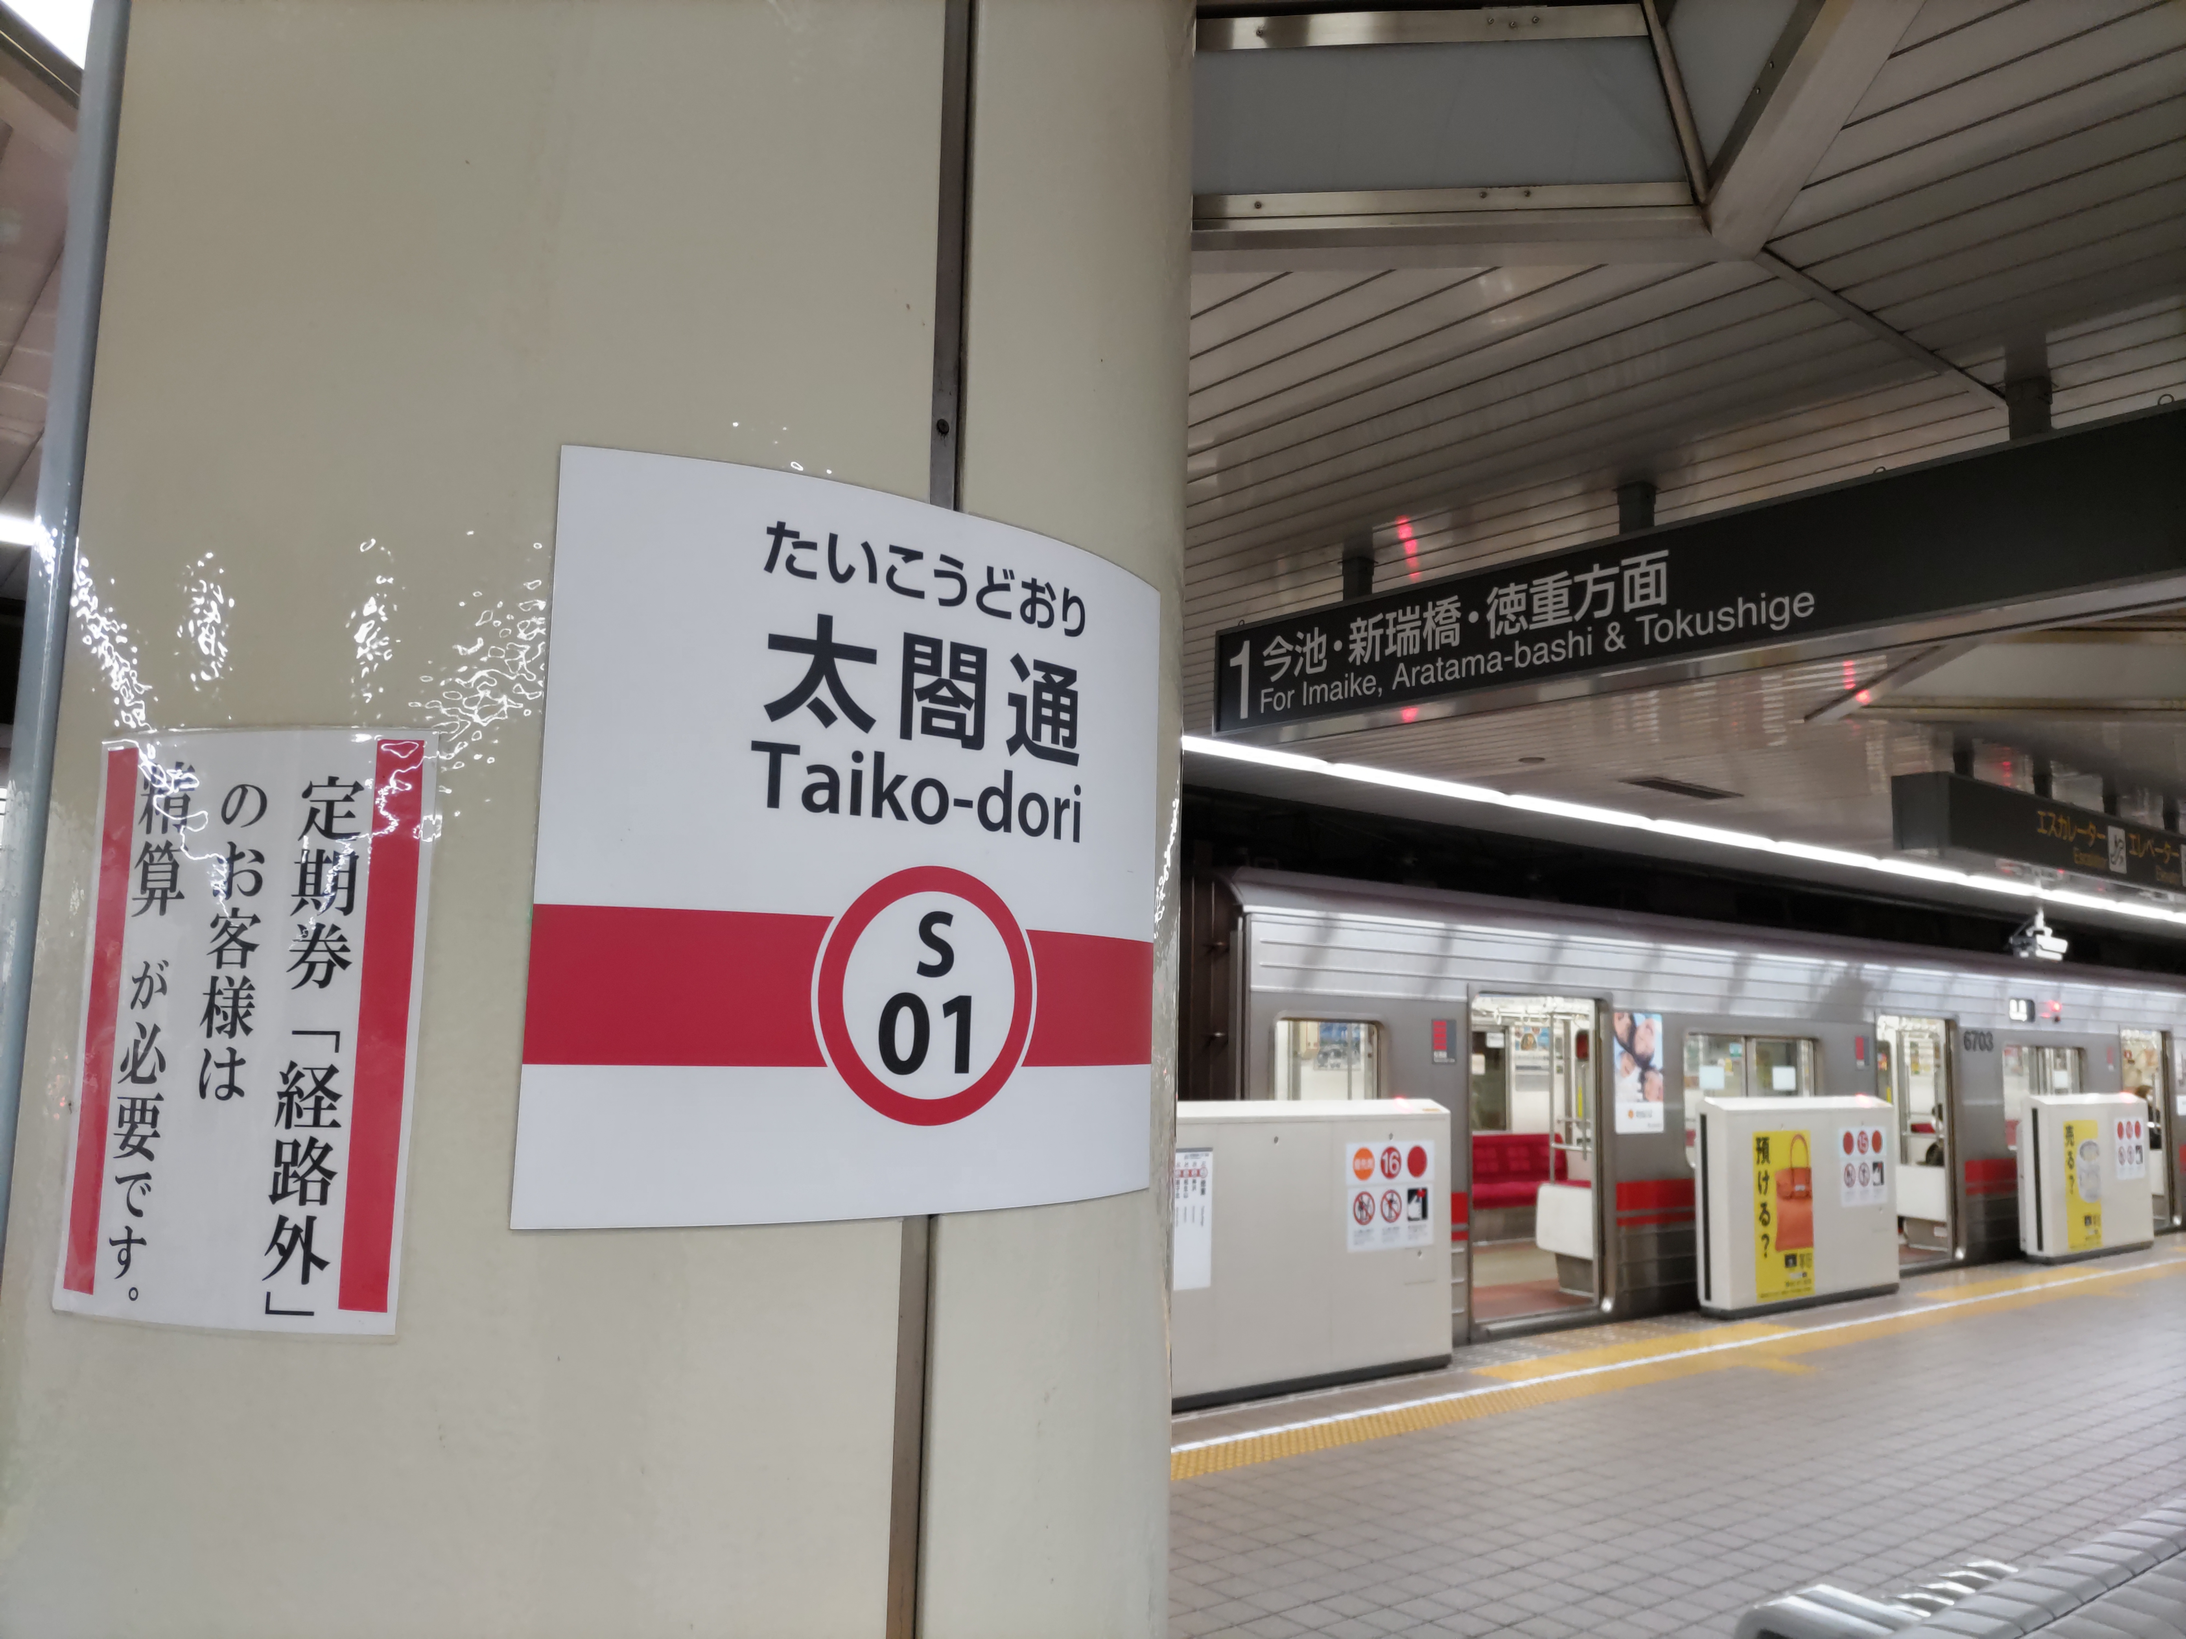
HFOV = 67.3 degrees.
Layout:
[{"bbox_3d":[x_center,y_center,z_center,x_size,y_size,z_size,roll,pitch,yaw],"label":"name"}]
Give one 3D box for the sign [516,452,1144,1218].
[{"bbox_3d":[-0.102,0.021,0.950,0.425,0.401,0.058,7,-9,-40],"label":"sign"}]

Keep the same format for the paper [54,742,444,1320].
[{"bbox_3d":[-0.436,0.104,0.834,0.209,0.299,0.013,-1,-7,15],"label":"paper"}]

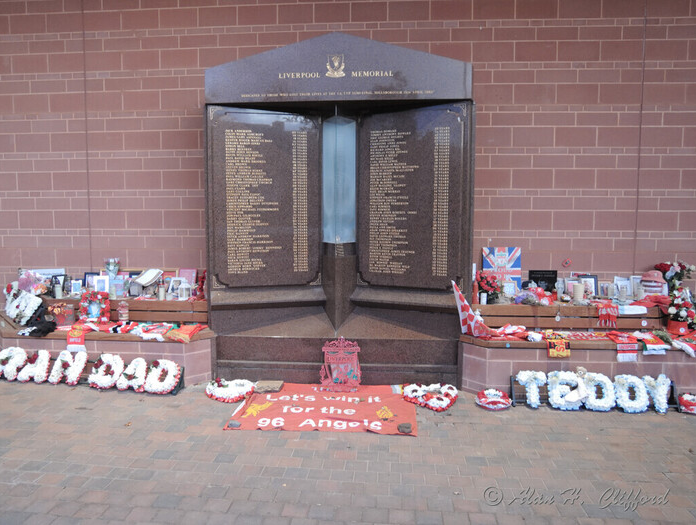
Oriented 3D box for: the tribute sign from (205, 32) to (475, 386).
[{"bbox_3d":[-0.071,-0.519,5.891,2.554,3.365,0.820,1,5,5],"label":"tribute sign"}]

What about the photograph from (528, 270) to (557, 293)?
[{"bbox_3d":[2.095,0.235,6.098,0.295,0.275,0.030,1,-3,5],"label":"photograph"}]

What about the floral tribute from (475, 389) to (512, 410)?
[{"bbox_3d":[1.278,1.204,4.964,0.305,0.090,0.305,1,5,5],"label":"floral tribute"}]

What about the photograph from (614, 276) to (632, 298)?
[{"bbox_3d":[2.905,0.264,5.967,0.193,0.223,0.025,1,-6,5],"label":"photograph"}]

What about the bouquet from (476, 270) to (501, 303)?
[{"bbox_3d":[1.427,0.248,5.731,0.250,0.317,0.230,1,6,5],"label":"bouquet"}]

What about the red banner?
[{"bbox_3d":[-0.166,1.226,4.886,1.484,0.025,1.203,1,6,5],"label":"red banner"}]

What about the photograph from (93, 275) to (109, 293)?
[{"bbox_3d":[-2.702,0.255,6.211,0.173,0.212,0.025,1,-4,5],"label":"photograph"}]

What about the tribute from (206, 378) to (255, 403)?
[{"bbox_3d":[-1.086,1.164,5.193,0.440,0.085,0.440,1,6,5],"label":"tribute"}]

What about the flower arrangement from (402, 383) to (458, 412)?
[{"bbox_3d":[0.733,1.197,5.033,0.490,0.090,0.480,1,5,5],"label":"flower arrangement"}]

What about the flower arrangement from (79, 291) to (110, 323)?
[{"bbox_3d":[-2.709,0.480,6.062,0.320,0.350,0.090,1,-5,5],"label":"flower arrangement"}]

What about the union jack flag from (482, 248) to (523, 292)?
[{"bbox_3d":[1.680,0.113,6.166,0.415,0.540,0.030,1,-2,5],"label":"union jack flag"}]

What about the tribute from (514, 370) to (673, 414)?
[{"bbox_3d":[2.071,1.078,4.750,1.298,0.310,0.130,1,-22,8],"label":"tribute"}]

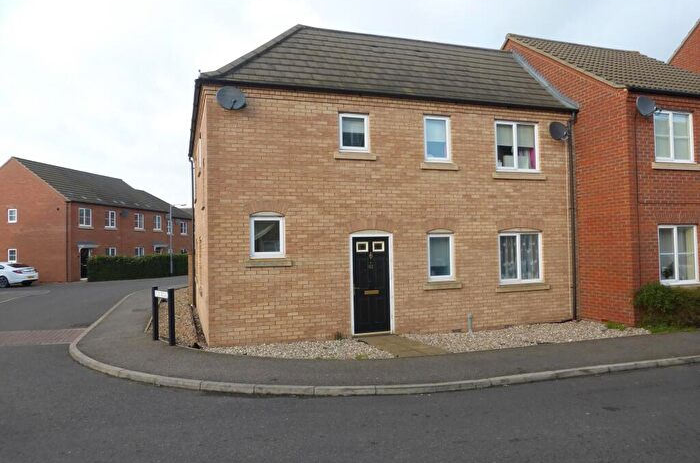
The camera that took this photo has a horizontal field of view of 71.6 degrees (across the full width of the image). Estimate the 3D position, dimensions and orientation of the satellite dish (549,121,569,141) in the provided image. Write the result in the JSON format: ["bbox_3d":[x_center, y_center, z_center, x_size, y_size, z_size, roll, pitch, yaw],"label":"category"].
[{"bbox_3d":[4.799,-2.301,11.169,0.500,0.430,0.320,0,-1,-28],"label":"satellite dish"}]

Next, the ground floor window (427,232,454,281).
[{"bbox_3d":[1.959,0.564,10.496,0.635,1.017,0.080,-1,-1,-18],"label":"ground floor window"}]

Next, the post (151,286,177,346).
[{"bbox_3d":[-3.630,1.636,9.445,0.120,1.060,0.839,0,-2,-45],"label":"post"}]

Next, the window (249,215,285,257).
[{"bbox_3d":[-1.580,0.108,9.338,0.659,0.810,0.080,-1,-1,-18],"label":"window"}]

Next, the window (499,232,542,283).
[{"bbox_3d":[3.916,0.621,11.142,1.160,1.149,0.080,-1,-1,-18],"label":"window"}]

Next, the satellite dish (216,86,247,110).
[{"bbox_3d":[-2.166,-2.440,8.869,0.530,0.440,0.320,0,-1,-28],"label":"satellite dish"}]

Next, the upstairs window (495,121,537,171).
[{"bbox_3d":[3.865,-1.928,11.197,1.160,1.131,0.080,-1,-1,-18],"label":"upstairs window"}]

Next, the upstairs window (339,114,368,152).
[{"bbox_3d":[0.077,-2.011,9.947,0.637,0.791,0.080,-1,-1,-18],"label":"upstairs window"}]

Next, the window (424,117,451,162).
[{"bbox_3d":[1.897,-1.992,10.548,0.630,0.978,0.080,-1,-1,-18],"label":"window"}]

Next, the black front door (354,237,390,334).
[{"bbox_3d":[0.448,1.106,9.985,0.828,1.984,0.070,-1,-1,-18],"label":"black front door"}]

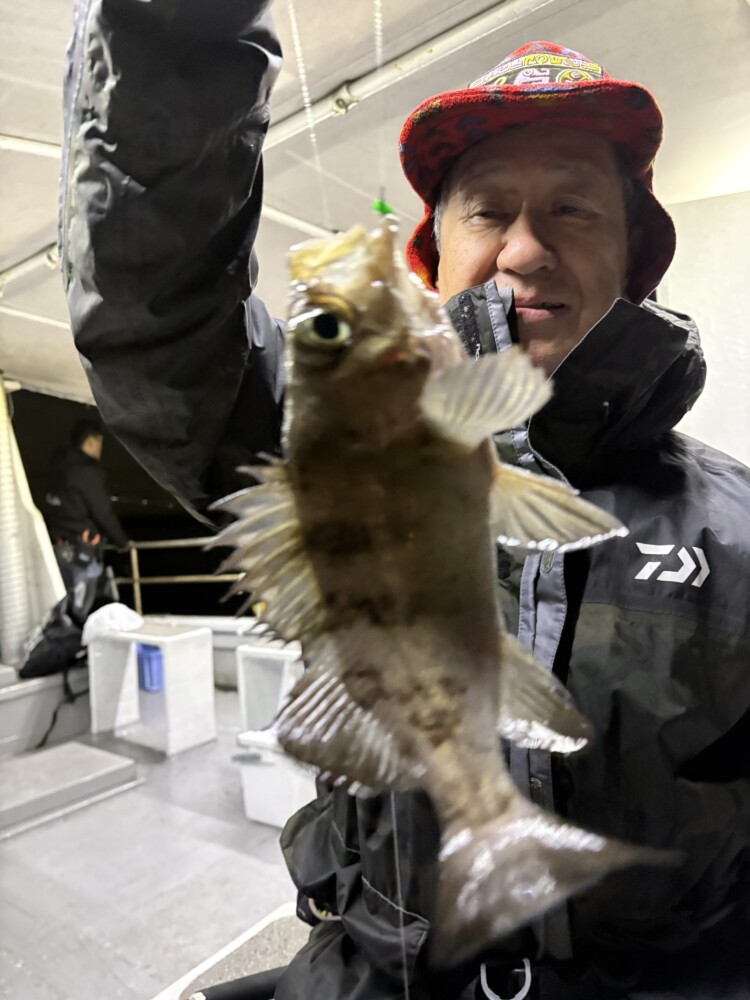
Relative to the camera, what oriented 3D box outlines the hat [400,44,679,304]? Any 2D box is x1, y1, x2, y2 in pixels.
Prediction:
[{"bbox_3d":[0.147,-0.290,0.685,0.265,0.200,0.290,-2,1,12],"label":"hat"}]

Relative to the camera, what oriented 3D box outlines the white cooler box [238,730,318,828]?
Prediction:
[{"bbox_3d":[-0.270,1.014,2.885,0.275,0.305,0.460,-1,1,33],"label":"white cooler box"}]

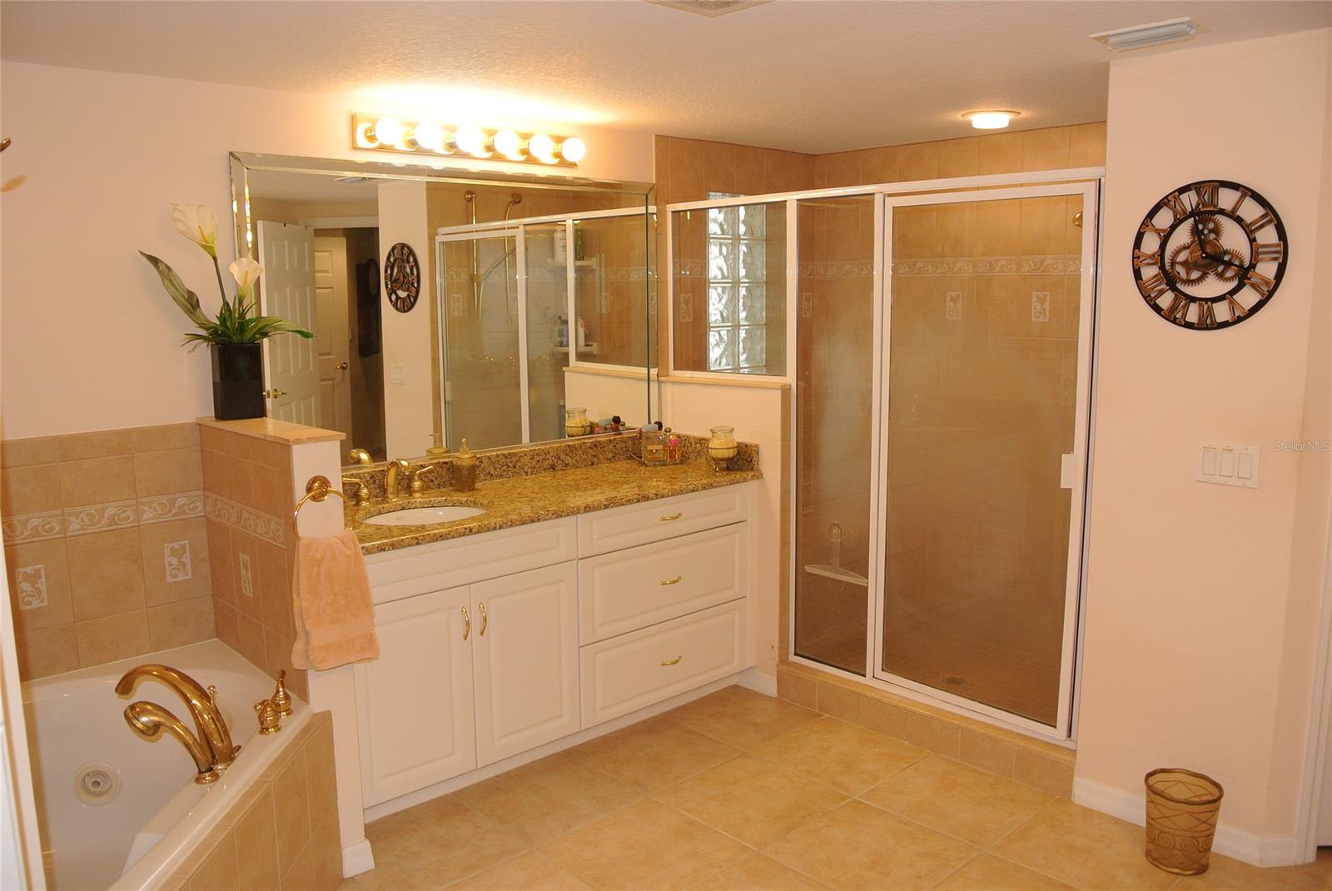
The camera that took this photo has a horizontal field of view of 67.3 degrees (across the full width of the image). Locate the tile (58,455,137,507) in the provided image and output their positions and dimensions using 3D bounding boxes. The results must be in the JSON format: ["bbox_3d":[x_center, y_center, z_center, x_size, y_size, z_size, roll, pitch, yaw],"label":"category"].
[{"bbox_3d":[-1.643,0.104,2.898,0.195,0.141,0.010,-8,10,-42],"label":"tile"}]

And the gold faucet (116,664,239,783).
[{"bbox_3d":[-1.102,0.612,2.233,0.265,0.240,0.140,0,7,0],"label":"gold faucet"}]

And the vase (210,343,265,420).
[{"bbox_3d":[-1.346,-0.203,3.124,0.131,0.235,0.090,-8,12,-40],"label":"vase"}]

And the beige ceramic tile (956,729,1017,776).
[{"bbox_3d":[1.066,1.022,3.317,0.012,0.122,0.205,-8,11,-42],"label":"beige ceramic tile"}]

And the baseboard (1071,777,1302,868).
[{"bbox_3d":[1.596,1.151,3.101,0.621,0.090,0.104,8,12,44],"label":"baseboard"}]

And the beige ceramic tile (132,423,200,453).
[{"bbox_3d":[-1.504,-0.022,3.012,0.188,0.073,0.010,-8,10,-42],"label":"beige ceramic tile"}]

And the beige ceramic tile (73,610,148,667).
[{"bbox_3d":[-1.618,0.566,2.932,0.205,0.140,0.012,-8,11,-42],"label":"beige ceramic tile"}]

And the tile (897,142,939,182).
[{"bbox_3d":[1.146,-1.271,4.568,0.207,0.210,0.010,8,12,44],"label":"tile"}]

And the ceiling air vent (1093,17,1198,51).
[{"bbox_3d":[1.298,-1.084,2.681,0.175,0.040,0.255,-9,11,-42],"label":"ceiling air vent"}]

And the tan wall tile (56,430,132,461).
[{"bbox_3d":[-1.645,-0.002,2.884,0.195,0.073,0.010,-8,10,-42],"label":"tan wall tile"}]

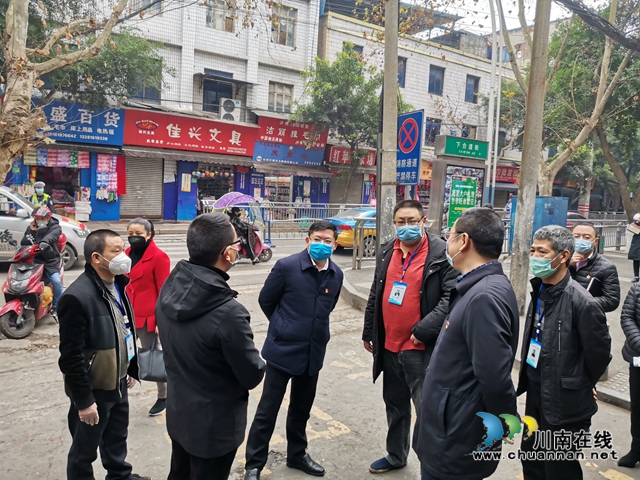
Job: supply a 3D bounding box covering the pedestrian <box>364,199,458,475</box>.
[{"bbox_3d":[0.542,0.609,3.147,0.620,1.730,0.400,4,5,19],"label":"pedestrian"}]

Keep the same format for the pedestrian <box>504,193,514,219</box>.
[{"bbox_3d":[7.042,-0.905,17.863,0.500,1.650,0.340,5,5,30],"label":"pedestrian"}]

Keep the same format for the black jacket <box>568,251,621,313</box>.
[{"bbox_3d":[2.299,0.439,4.100,0.560,0.680,0.360,7,6,45],"label":"black jacket"}]

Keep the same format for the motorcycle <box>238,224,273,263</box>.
[{"bbox_3d":[-2.009,0.080,13.061,1.680,1.080,0.650,0,5,-30],"label":"motorcycle"}]

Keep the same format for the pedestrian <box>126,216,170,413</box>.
[{"bbox_3d":[-1.417,0.606,3.860,0.460,1.600,0.320,4,6,14],"label":"pedestrian"}]

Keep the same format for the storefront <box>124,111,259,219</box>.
[{"bbox_3d":[-5.610,-3.067,21.291,5.850,4.500,1.200,-1,7,-32],"label":"storefront"}]

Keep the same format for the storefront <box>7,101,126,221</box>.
[{"bbox_3d":[-9.763,-3.025,18.721,3.920,4.460,1.200,-1,7,-32],"label":"storefront"}]

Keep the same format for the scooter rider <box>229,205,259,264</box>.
[{"bbox_3d":[-1.973,-0.116,12.400,0.700,1.460,0.480,0,6,-26],"label":"scooter rider"}]

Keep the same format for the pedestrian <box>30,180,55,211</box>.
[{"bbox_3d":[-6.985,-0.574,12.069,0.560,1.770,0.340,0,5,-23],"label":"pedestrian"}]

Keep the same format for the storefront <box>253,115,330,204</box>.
[{"bbox_3d":[-1.319,-3.414,23.908,4.220,5.000,1.200,-1,7,-32],"label":"storefront"}]

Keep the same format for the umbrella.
[{"bbox_3d":[-2.216,-1.061,12.911,1.250,0.440,0.750,0,5,-30],"label":"umbrella"}]

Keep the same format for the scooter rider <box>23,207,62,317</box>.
[{"bbox_3d":[-3.666,0.297,6.350,0.530,1.470,0.620,2,6,-4],"label":"scooter rider"}]

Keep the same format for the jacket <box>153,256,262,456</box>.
[{"bbox_3d":[-0.490,0.517,2.170,0.510,0.820,0.380,6,7,33],"label":"jacket"}]

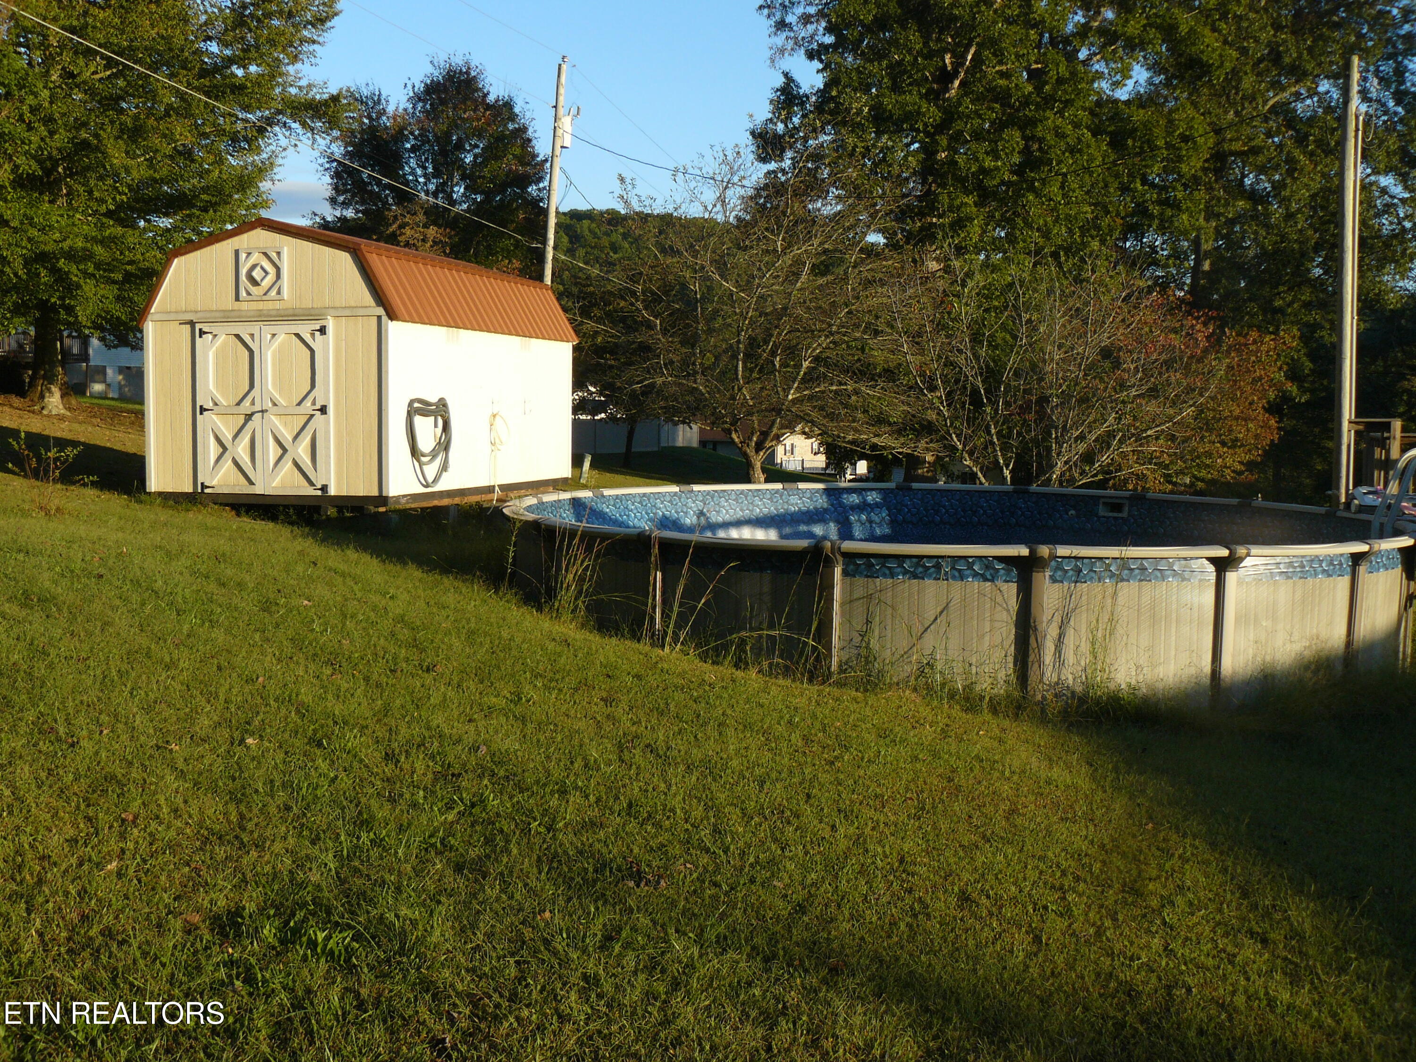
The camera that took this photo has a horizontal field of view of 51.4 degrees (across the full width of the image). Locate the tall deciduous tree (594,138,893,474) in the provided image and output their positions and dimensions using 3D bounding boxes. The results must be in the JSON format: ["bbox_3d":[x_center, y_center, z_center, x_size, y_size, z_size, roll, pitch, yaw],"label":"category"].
[{"bbox_3d":[0.617,-3.583,24.729,5.000,5.640,4.800,0,5,0],"label":"tall deciduous tree"}]

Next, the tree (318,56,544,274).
[{"bbox_3d":[-7.844,-8.011,42.445,6.600,10.990,6.400,0,5,0],"label":"tree"}]

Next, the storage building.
[{"bbox_3d":[-4.042,-1.986,18.233,3.200,3.090,4.940,2,5,18],"label":"storage building"}]

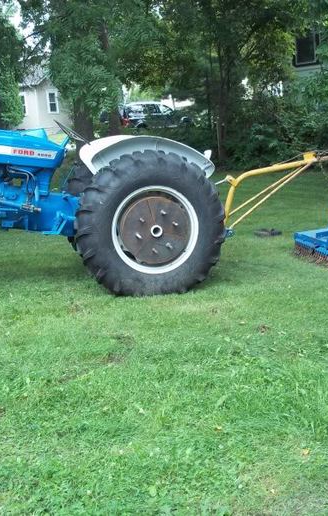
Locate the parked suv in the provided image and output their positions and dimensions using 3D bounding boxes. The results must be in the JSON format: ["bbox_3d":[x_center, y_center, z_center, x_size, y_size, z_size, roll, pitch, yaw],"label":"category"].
[{"bbox_3d":[-0.145,-8.178,41.500,4.750,1.770,1.870,-7,13,-12],"label":"parked suv"}]

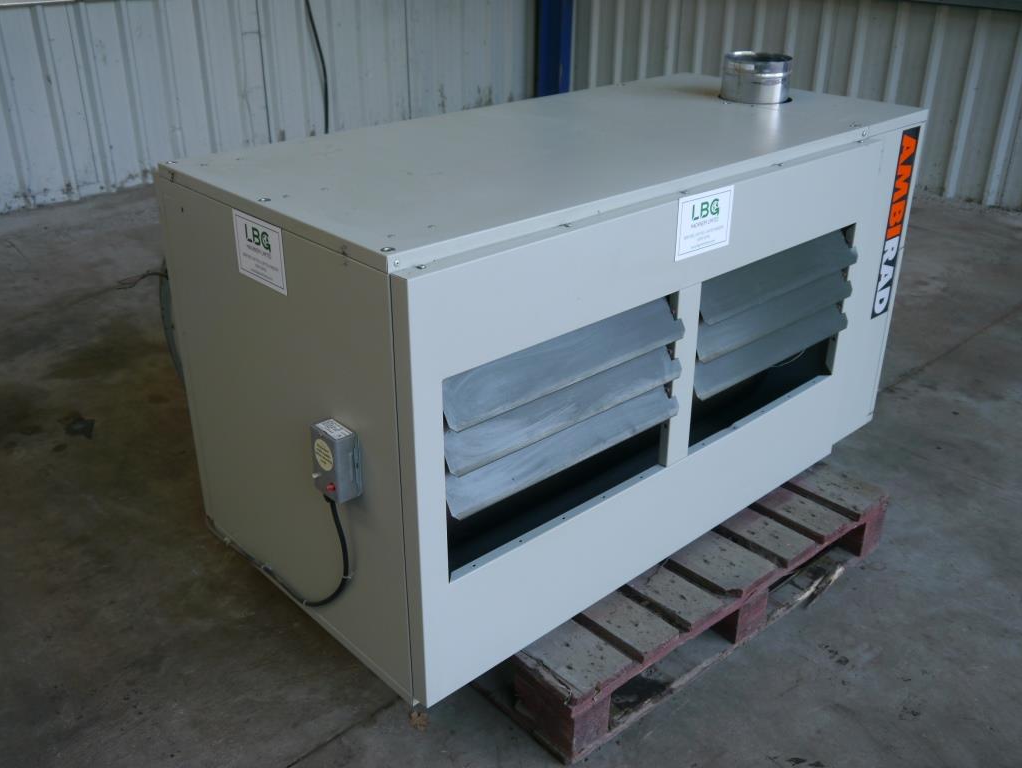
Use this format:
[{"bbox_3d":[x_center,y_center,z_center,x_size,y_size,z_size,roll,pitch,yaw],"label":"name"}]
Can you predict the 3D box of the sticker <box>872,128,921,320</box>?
[{"bbox_3d":[0.883,-0.362,2.310,0.078,0.446,0.003,-22,34,-38],"label":"sticker"}]

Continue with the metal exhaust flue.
[{"bbox_3d":[0.574,-0.716,2.351,0.154,0.092,0.154,0,26,0],"label":"metal exhaust flue"}]

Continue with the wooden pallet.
[{"bbox_3d":[0.096,0.263,2.397,0.982,0.153,1.160,-21,33,-36],"label":"wooden pallet"}]

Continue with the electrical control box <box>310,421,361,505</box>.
[{"bbox_3d":[-0.270,0.119,1.560,0.040,0.111,0.067,-22,34,-38],"label":"electrical control box"}]

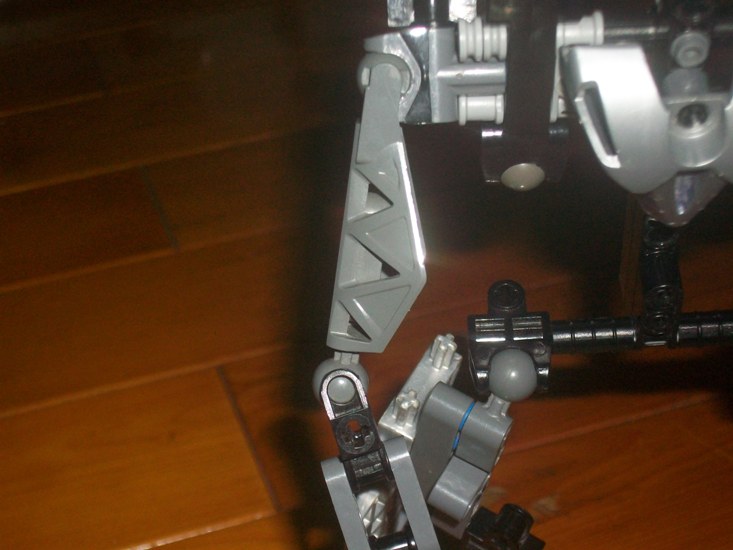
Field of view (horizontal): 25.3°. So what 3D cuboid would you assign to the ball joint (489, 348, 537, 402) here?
[{"bbox_3d":[0.029,0.020,0.322,0.010,0.010,0.010,-7,28,0],"label":"ball joint"}]

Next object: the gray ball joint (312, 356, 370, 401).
[{"bbox_3d":[-0.005,0.020,0.299,0.010,0.010,0.010,-7,28,0],"label":"gray ball joint"}]

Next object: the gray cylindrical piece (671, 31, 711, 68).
[{"bbox_3d":[0.057,-0.040,0.288,0.007,0.007,0.005,1,30,1],"label":"gray cylindrical piece"}]

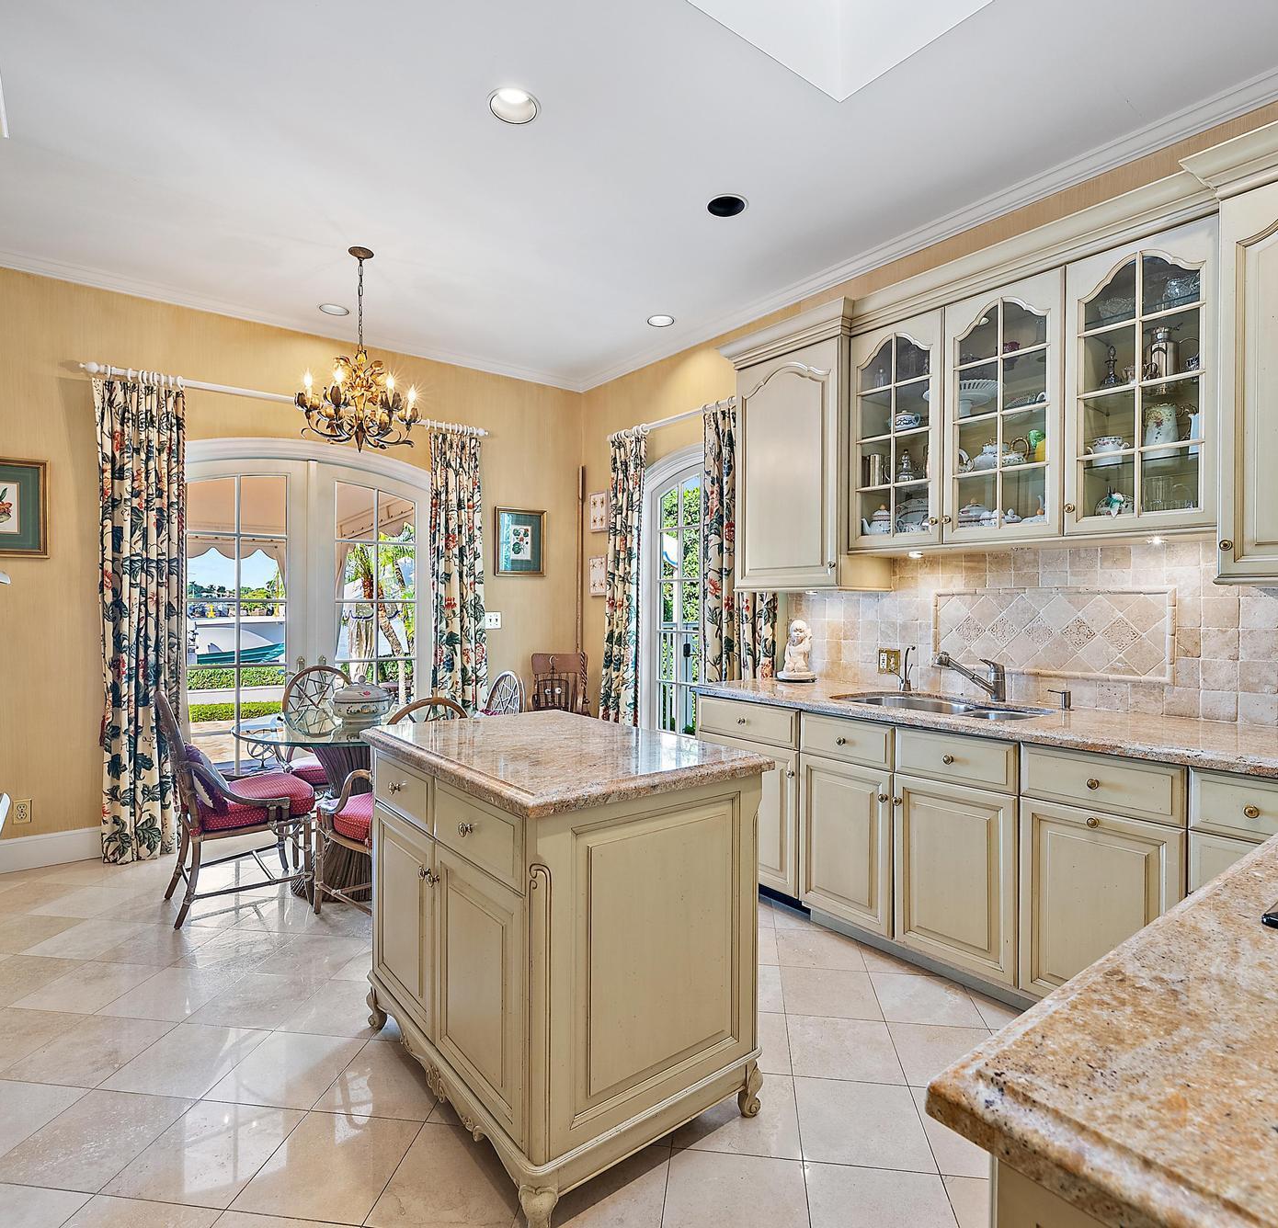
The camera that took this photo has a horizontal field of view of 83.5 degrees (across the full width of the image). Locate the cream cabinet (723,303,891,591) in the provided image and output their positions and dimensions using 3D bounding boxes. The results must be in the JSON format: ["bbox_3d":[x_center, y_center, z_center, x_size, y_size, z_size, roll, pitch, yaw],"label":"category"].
[{"bbox_3d":[0.778,-0.689,3.325,0.460,1.170,0.680,0,0,-38],"label":"cream cabinet"}]

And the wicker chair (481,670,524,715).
[{"bbox_3d":[-0.930,0.786,3.798,0.610,0.930,0.570,0,0,-38],"label":"wicker chair"}]

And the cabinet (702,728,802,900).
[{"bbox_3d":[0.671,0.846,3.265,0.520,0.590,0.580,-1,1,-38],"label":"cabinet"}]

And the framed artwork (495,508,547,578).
[{"bbox_3d":[-0.814,-0.497,4.985,0.395,0.475,0.025,0,0,-36],"label":"framed artwork"}]

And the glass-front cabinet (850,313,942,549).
[{"bbox_3d":[1.149,-0.715,2.972,0.316,0.910,0.405,0,0,-38],"label":"glass-front cabinet"}]

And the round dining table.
[{"bbox_3d":[-1.279,0.879,3.408,1.160,0.745,1.160,0,0,0],"label":"round dining table"}]

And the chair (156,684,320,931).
[{"bbox_3d":[-1.753,0.787,3.149,0.630,0.940,0.560,-1,1,-35],"label":"chair"}]

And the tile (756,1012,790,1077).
[{"bbox_3d":[0.293,1.271,2.131,0.305,0.010,0.305,0,0,8],"label":"tile"}]

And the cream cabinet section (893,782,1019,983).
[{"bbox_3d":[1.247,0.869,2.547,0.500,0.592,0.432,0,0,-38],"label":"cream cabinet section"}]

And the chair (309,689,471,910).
[{"bbox_3d":[-0.986,0.788,2.950,0.570,0.930,0.610,0,0,-42],"label":"chair"}]

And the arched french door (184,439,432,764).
[{"bbox_3d":[-1.953,0.116,4.320,1.580,2.250,0.100,-1,1,-38],"label":"arched french door"}]

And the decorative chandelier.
[{"bbox_3d":[-1.324,-1.242,3.404,0.585,0.960,0.585,-1,1,-38],"label":"decorative chandelier"}]

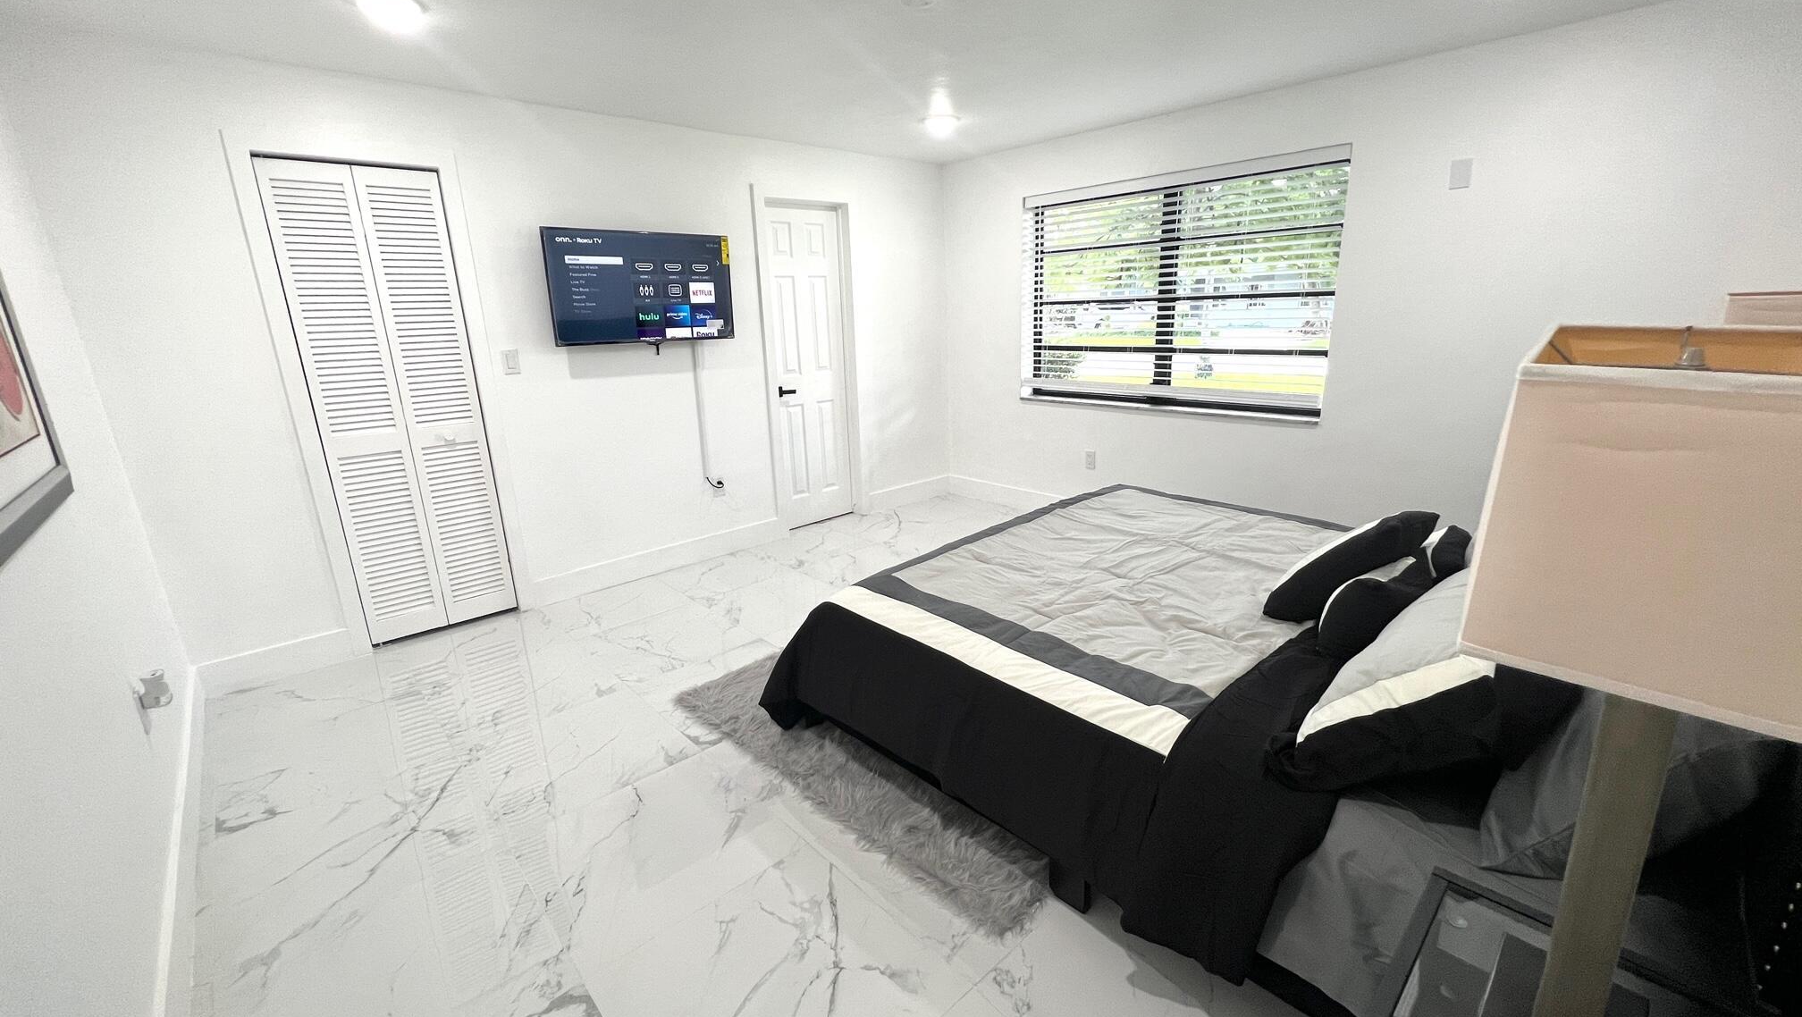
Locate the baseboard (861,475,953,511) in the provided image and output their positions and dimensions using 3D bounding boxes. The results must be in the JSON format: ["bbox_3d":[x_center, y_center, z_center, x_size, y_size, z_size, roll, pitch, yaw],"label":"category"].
[{"bbox_3d":[0.070,-0.100,5.261,0.948,0.144,0.016,-15,21,-41],"label":"baseboard"}]

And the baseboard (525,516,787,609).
[{"bbox_3d":[-1.349,0.296,3.975,1.548,0.144,0.016,-15,21,-41],"label":"baseboard"}]

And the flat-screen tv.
[{"bbox_3d":[-1.330,-1.145,3.521,0.962,0.550,0.070,-15,21,-41],"label":"flat-screen tv"}]

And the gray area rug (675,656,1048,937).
[{"bbox_3d":[-0.024,0.776,2.373,0.860,0.040,1.540,-15,21,-41],"label":"gray area rug"}]

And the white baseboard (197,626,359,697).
[{"bbox_3d":[-2.597,0.640,2.844,0.493,0.144,0.016,-15,21,-41],"label":"white baseboard"}]

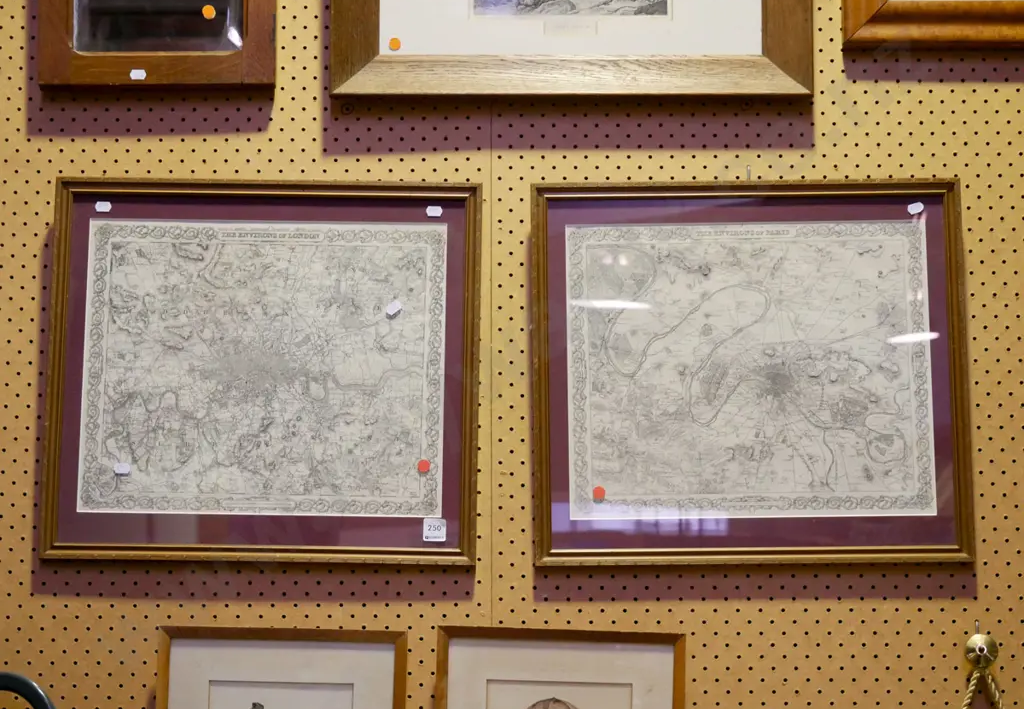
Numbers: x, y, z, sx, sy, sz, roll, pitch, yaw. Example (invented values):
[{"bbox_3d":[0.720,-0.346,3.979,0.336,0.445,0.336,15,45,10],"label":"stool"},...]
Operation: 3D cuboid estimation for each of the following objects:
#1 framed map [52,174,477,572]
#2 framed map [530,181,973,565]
[{"bbox_3d":[-0.278,0.018,2.396,0.482,0.430,0.025,1,-8,0],"label":"framed map"},{"bbox_3d":[0.266,0.019,2.393,0.484,0.431,0.025,-1,-8,1],"label":"framed map"}]

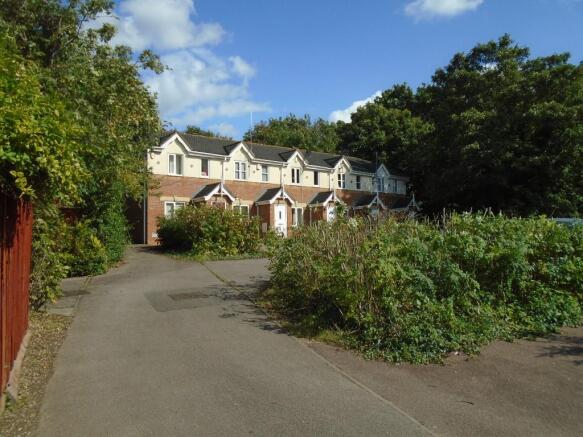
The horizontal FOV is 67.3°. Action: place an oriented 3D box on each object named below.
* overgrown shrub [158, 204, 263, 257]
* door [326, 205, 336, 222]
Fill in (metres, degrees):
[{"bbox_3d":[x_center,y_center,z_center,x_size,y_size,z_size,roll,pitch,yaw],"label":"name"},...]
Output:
[{"bbox_3d":[-3.430,0.400,18.300,4.500,2.050,3.000,0,-1,-9],"label":"overgrown shrub"},{"bbox_3d":[2.750,0.280,29.200,0.920,2.070,0.080,1,-1,-37],"label":"door"}]

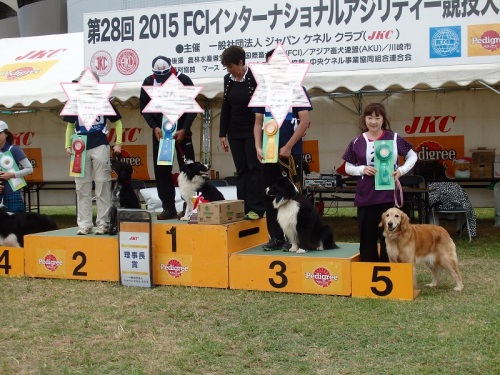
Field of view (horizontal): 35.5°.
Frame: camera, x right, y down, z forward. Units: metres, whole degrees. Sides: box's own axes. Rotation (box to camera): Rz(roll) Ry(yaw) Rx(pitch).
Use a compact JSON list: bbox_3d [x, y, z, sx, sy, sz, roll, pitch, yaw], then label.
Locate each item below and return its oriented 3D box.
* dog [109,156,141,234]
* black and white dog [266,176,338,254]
[{"bbox_3d":[-1.209,0.076,7.773,0.480,0.750,0.290,-3,3,-38],"label":"dog"},{"bbox_3d":[0.490,0.239,6.872,0.690,0.654,0.340,-3,3,-35],"label":"black and white dog"}]

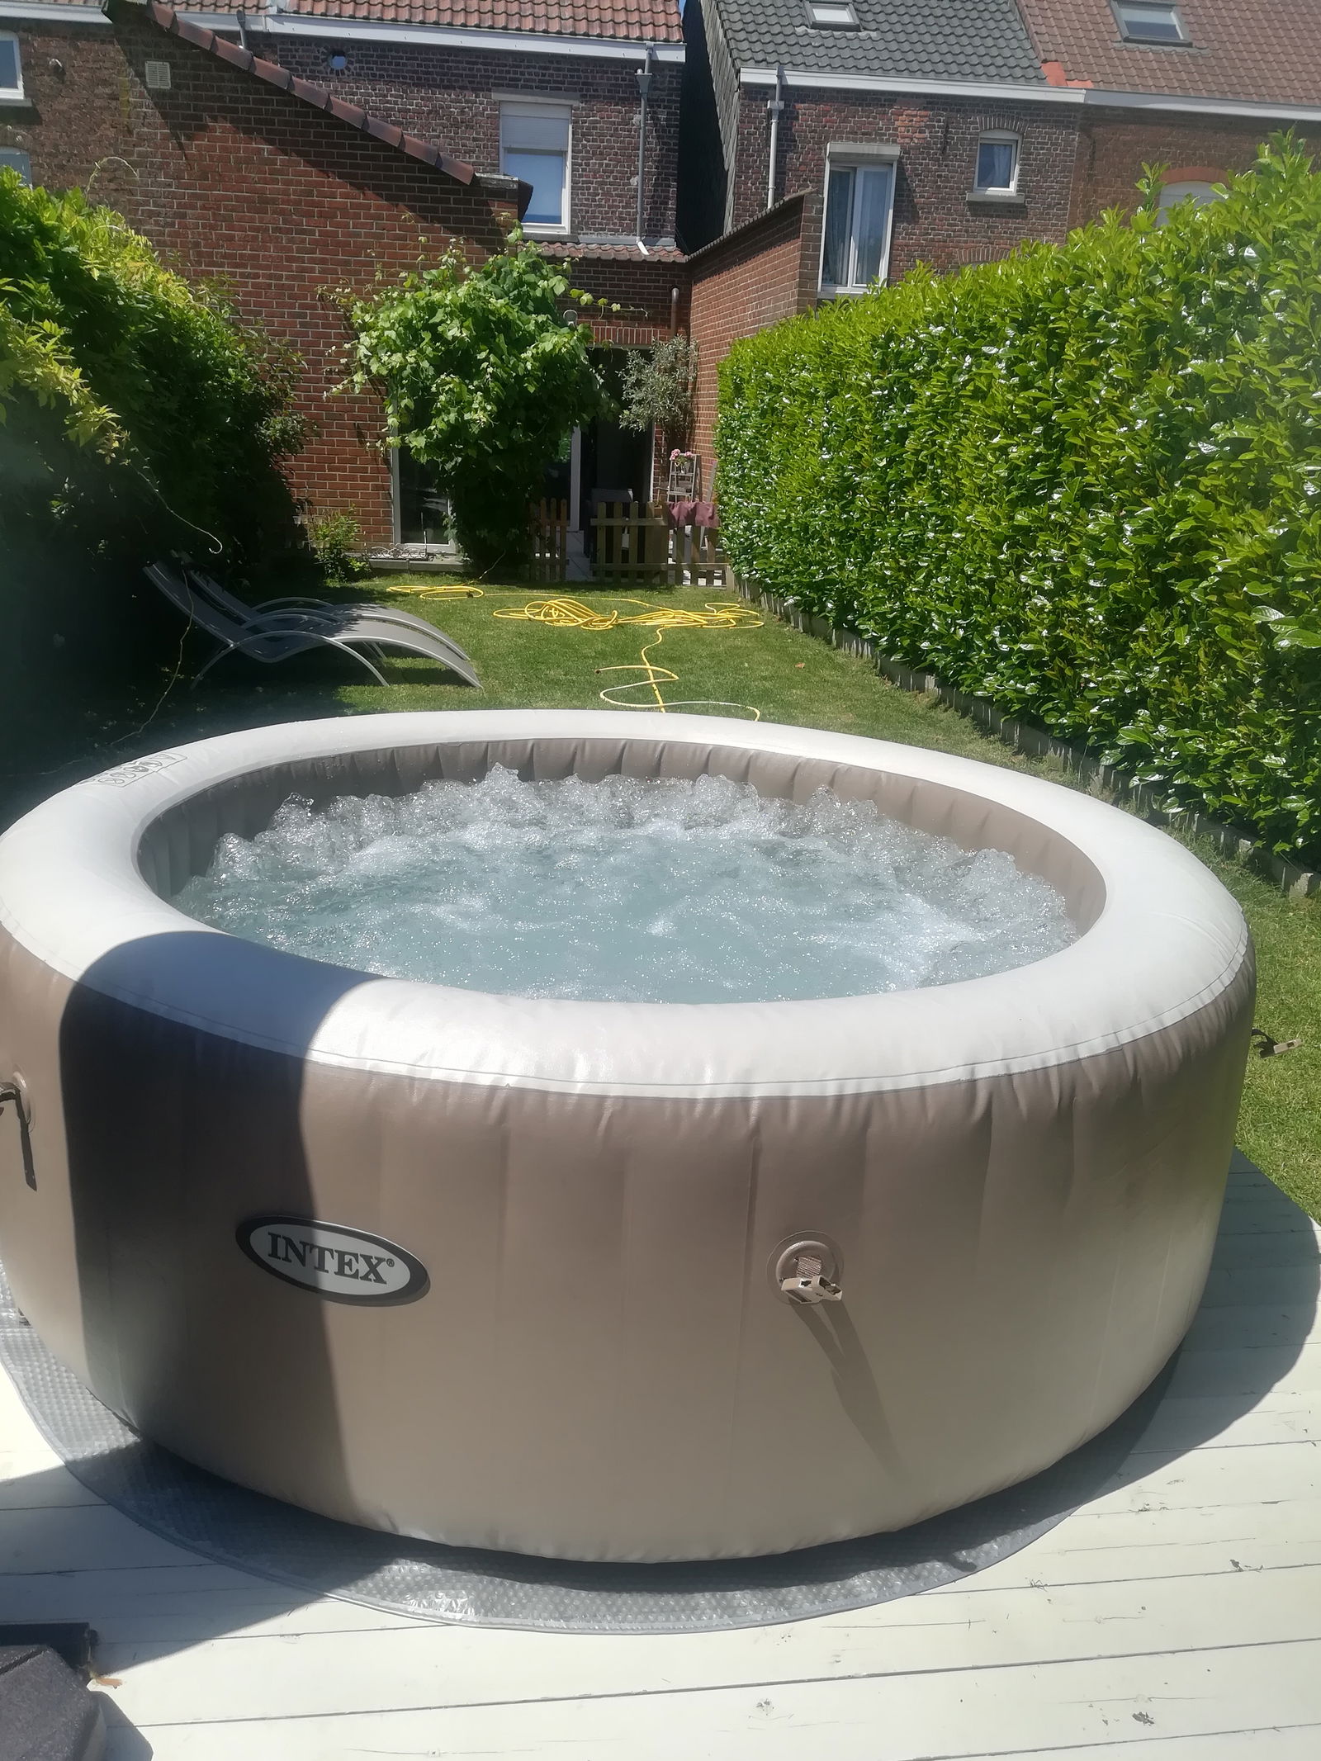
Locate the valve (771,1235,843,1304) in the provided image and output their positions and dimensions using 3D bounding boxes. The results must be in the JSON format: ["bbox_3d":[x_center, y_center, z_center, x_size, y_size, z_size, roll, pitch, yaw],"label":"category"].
[{"bbox_3d":[0.157,0.417,1.415,0.078,0.076,0.045,-1,18,-12],"label":"valve"}]

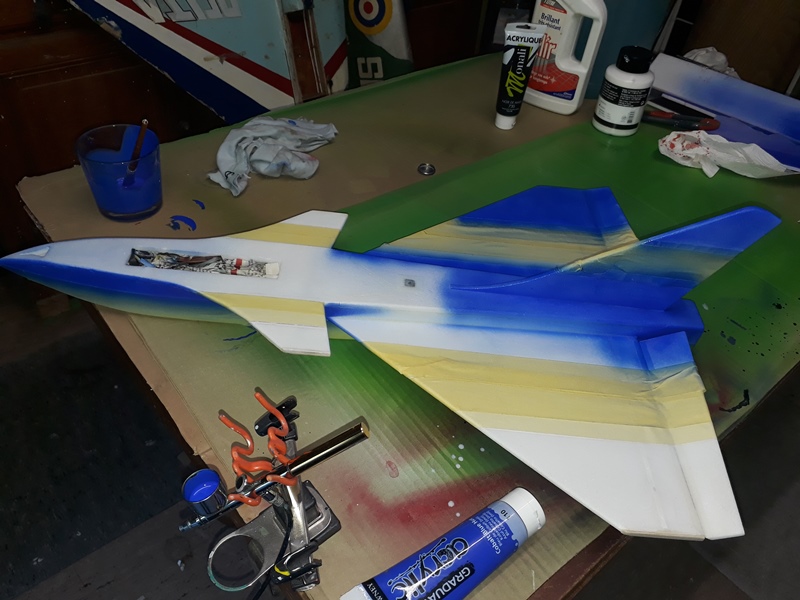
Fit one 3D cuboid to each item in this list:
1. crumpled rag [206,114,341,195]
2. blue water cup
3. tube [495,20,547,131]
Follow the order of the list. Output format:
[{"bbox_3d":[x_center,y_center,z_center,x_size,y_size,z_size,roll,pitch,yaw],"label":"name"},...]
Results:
[{"bbox_3d":[-0.164,-0.191,0.804,0.143,0.042,0.160,8,42,1],"label":"crumpled rag"},{"bbox_3d":[-0.308,-0.140,0.698,0.086,0.083,0.086,-13,46,-21],"label":"blue water cup"},{"bbox_3d":[0.171,-0.329,0.921,0.057,0.152,0.037,-1,43,-9],"label":"tube"}]

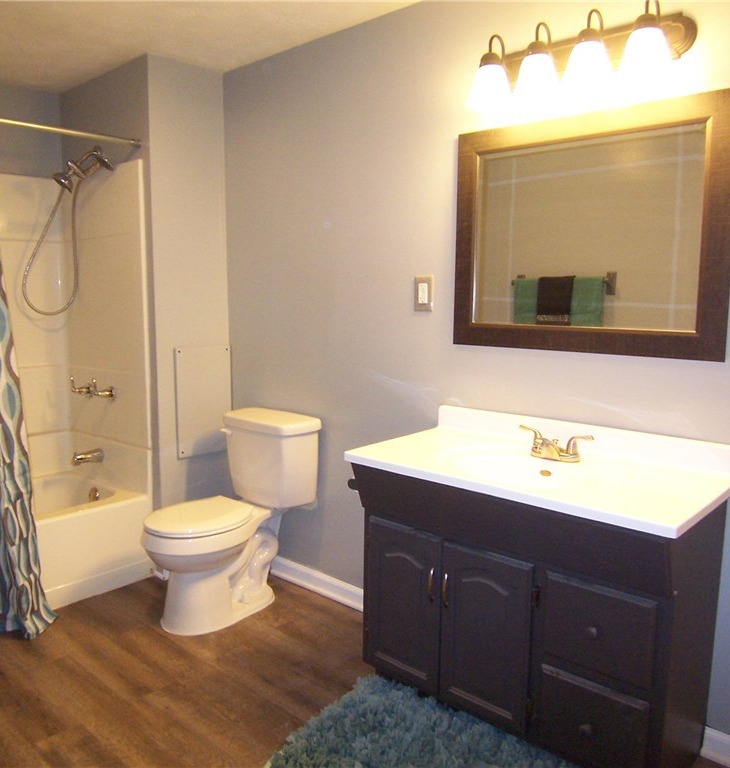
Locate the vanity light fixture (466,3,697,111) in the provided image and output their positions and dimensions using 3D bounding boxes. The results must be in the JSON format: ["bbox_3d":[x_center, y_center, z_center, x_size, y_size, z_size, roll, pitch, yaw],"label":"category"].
[{"bbox_3d":[0.550,-0.899,1.845,0.612,0.217,0.185,7,10,41],"label":"vanity light fixture"}]

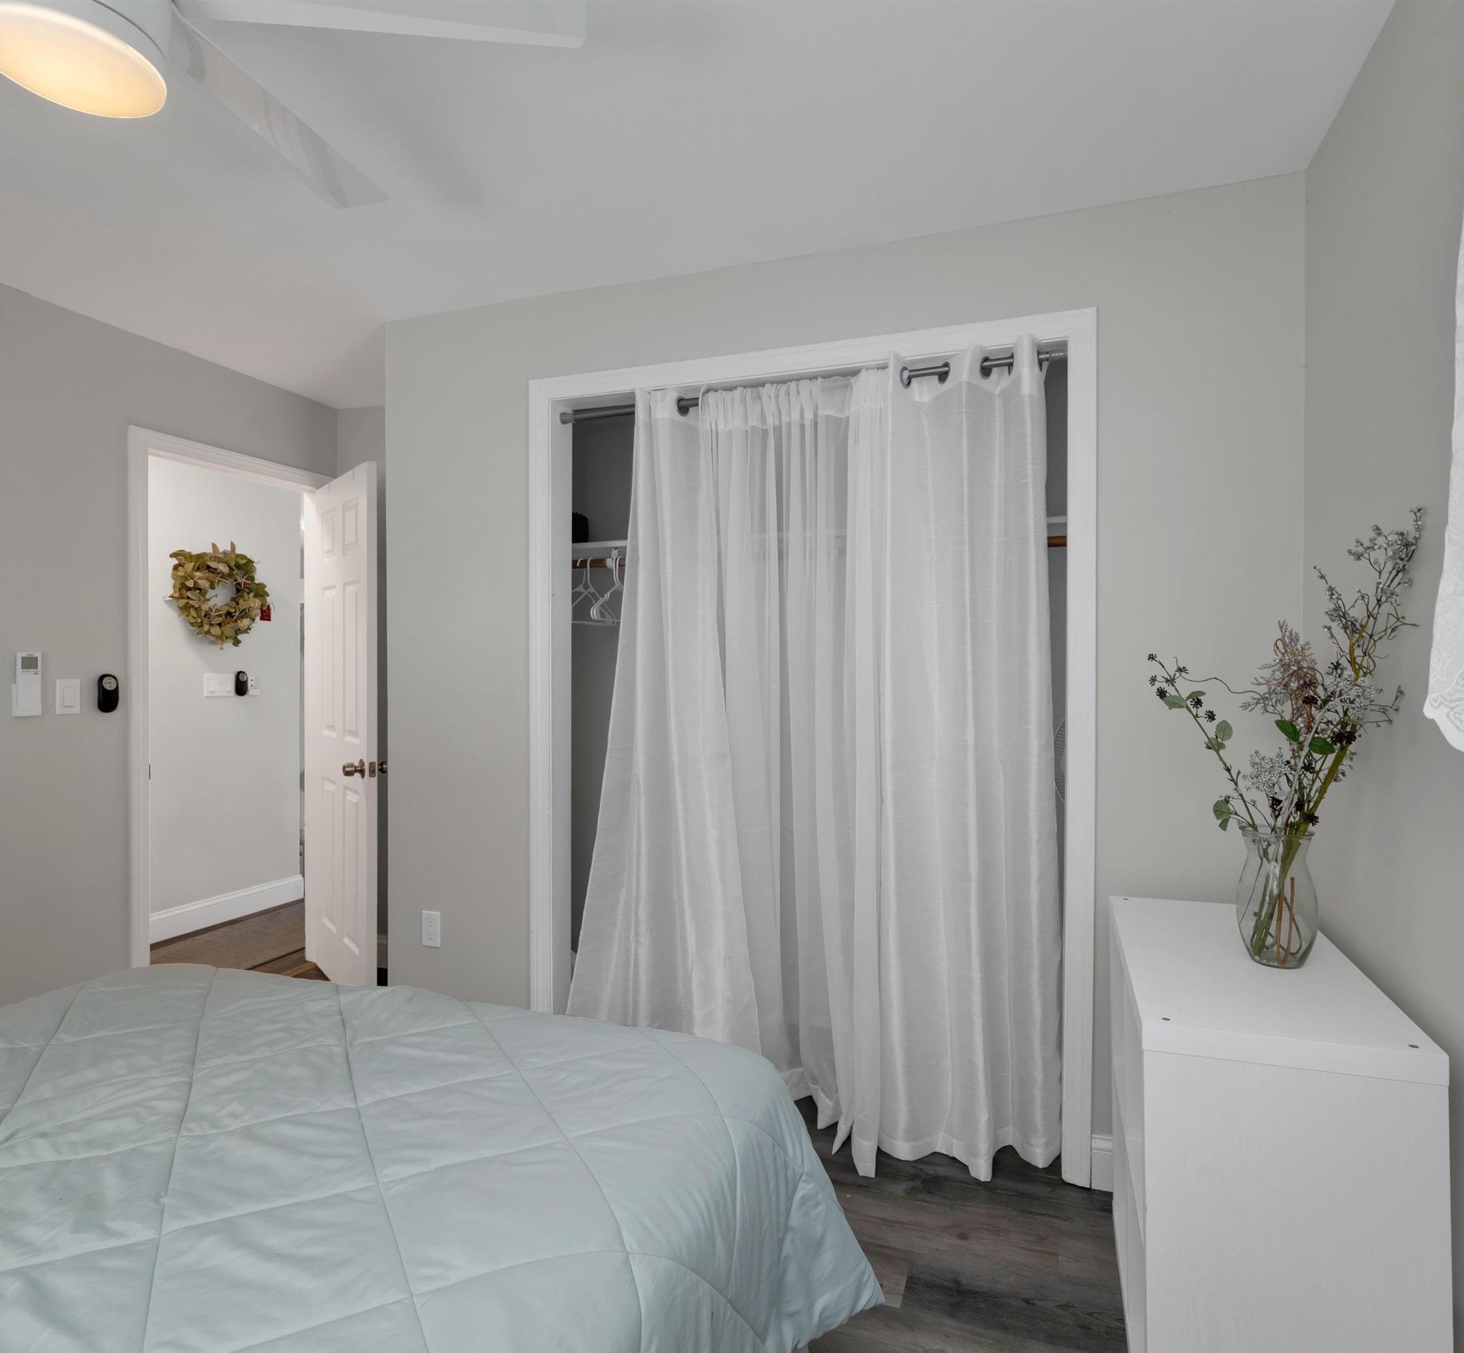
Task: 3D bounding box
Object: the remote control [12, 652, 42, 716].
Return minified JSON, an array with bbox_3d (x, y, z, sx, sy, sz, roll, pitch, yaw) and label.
[{"bbox_3d":[-2.184,0.025,2.445,0.030,0.195,0.063,0,0,23],"label":"remote control"}]

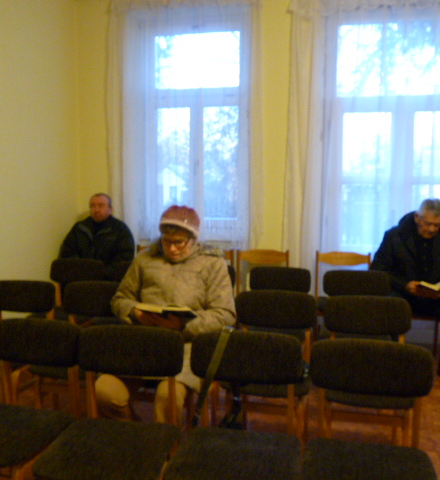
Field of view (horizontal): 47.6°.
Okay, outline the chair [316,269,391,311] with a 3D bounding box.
[{"bbox_3d":[0.855,0.614,3.128,0.451,0.795,0.514,1,6,14],"label":"chair"}]

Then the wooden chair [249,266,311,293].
[{"bbox_3d":[0.362,0.602,3.261,0.451,0.795,0.514,1,6,14],"label":"wooden chair"}]

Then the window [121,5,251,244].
[{"bbox_3d":[-0.342,-1.066,4.720,1.270,2.230,0.200,1,6,11],"label":"window"}]

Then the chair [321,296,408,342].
[{"bbox_3d":[0.689,0.694,2.339,0.451,0.795,0.514,1,6,13],"label":"chair"}]

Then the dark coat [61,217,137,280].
[{"bbox_3d":[-1.123,0.133,4.478,0.620,0.685,0.420,1,6,11],"label":"dark coat"}]

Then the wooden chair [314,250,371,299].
[{"bbox_3d":[0.967,0.523,3.981,0.451,0.805,0.485,1,6,14],"label":"wooden chair"}]

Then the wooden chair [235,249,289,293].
[{"bbox_3d":[0.344,0.531,4.284,0.460,0.840,0.500,1,6,11],"label":"wooden chair"}]

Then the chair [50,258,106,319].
[{"bbox_3d":[-1.148,0.583,3.737,0.460,0.831,0.500,1,6,10],"label":"chair"}]

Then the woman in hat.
[{"bbox_3d":[-0.260,0.456,2.442,0.630,1.251,0.640,1,6,15],"label":"woman in hat"}]

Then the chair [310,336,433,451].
[{"bbox_3d":[0.502,0.790,1.646,0.460,0.831,0.500,1,6,12],"label":"chair"}]

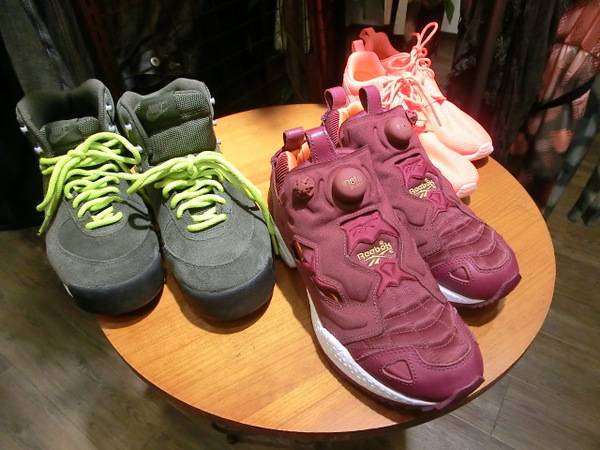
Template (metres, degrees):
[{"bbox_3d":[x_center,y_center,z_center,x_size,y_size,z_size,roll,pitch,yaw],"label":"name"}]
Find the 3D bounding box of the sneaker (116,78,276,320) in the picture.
[{"bbox_3d":[-0.119,-0.048,0.464,0.112,0.150,0.290,-19,45,-18],"label":"sneaker"}]

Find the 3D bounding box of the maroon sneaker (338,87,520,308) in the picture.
[{"bbox_3d":[0.118,-0.051,0.462,0.105,0.150,0.288,-25,48,-23],"label":"maroon sneaker"}]

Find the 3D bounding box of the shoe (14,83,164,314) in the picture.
[{"bbox_3d":[-0.236,-0.048,0.468,0.112,0.150,0.290,-17,45,-17],"label":"shoe"}]

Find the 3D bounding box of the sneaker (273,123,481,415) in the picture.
[{"bbox_3d":[0.057,0.017,0.390,0.105,0.150,0.288,-22,46,-21],"label":"sneaker"}]

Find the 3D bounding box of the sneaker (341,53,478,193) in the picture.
[{"bbox_3d":[0.150,-0.156,0.598,0.095,0.120,0.284,-18,45,-17],"label":"sneaker"}]

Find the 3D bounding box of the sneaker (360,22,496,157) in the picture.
[{"bbox_3d":[0.186,-0.209,0.654,0.095,0.122,0.284,-21,46,-20],"label":"sneaker"}]

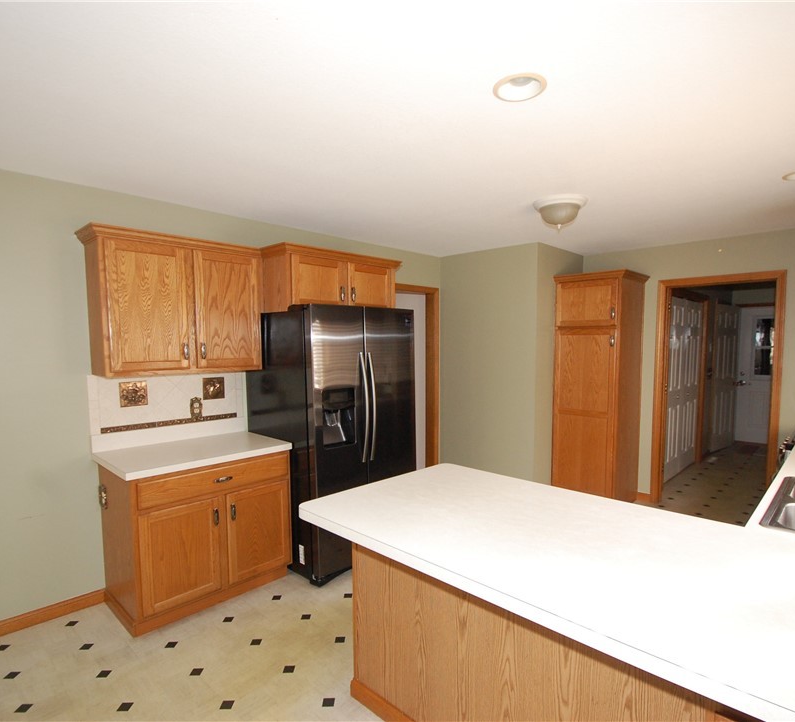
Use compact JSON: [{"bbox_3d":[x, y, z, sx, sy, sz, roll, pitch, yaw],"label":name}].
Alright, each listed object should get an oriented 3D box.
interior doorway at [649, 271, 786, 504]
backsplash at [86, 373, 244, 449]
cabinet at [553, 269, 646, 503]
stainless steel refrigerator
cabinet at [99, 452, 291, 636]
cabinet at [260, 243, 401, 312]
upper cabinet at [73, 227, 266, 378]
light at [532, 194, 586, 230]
[{"bbox_3d":[2.796,0.320,4.008,0.130,2.127,0.904,-3,4,-45],"label":"interior doorway"},{"bbox_3d":[-1.470,0.299,3.030,0.996,0.470,0.020,-3,4,-45],"label":"backsplash"},{"bbox_3d":[1.933,0.284,4.343,0.661,2.163,0.635,-3,4,-45],"label":"cabinet"},{"bbox_3d":[-0.466,0.515,3.439,0.937,1.790,0.835,-3,4,-45],"label":"stainless steel refrigerator"},{"bbox_3d":[-1.247,1.011,2.873,0.937,0.855,0.610,-3,4,-45],"label":"cabinet"},{"bbox_3d":[-0.572,-0.546,3.391,0.990,0.414,0.715,-3,4,-45],"label":"cabinet"},{"bbox_3d":[-1.383,-0.337,2.862,0.980,0.825,0.335,-3,4,-45],"label":"upper cabinet"},{"bbox_3d":[1.038,-0.928,2.896,0.350,0.180,0.350,-3,4,-45],"label":"light"}]

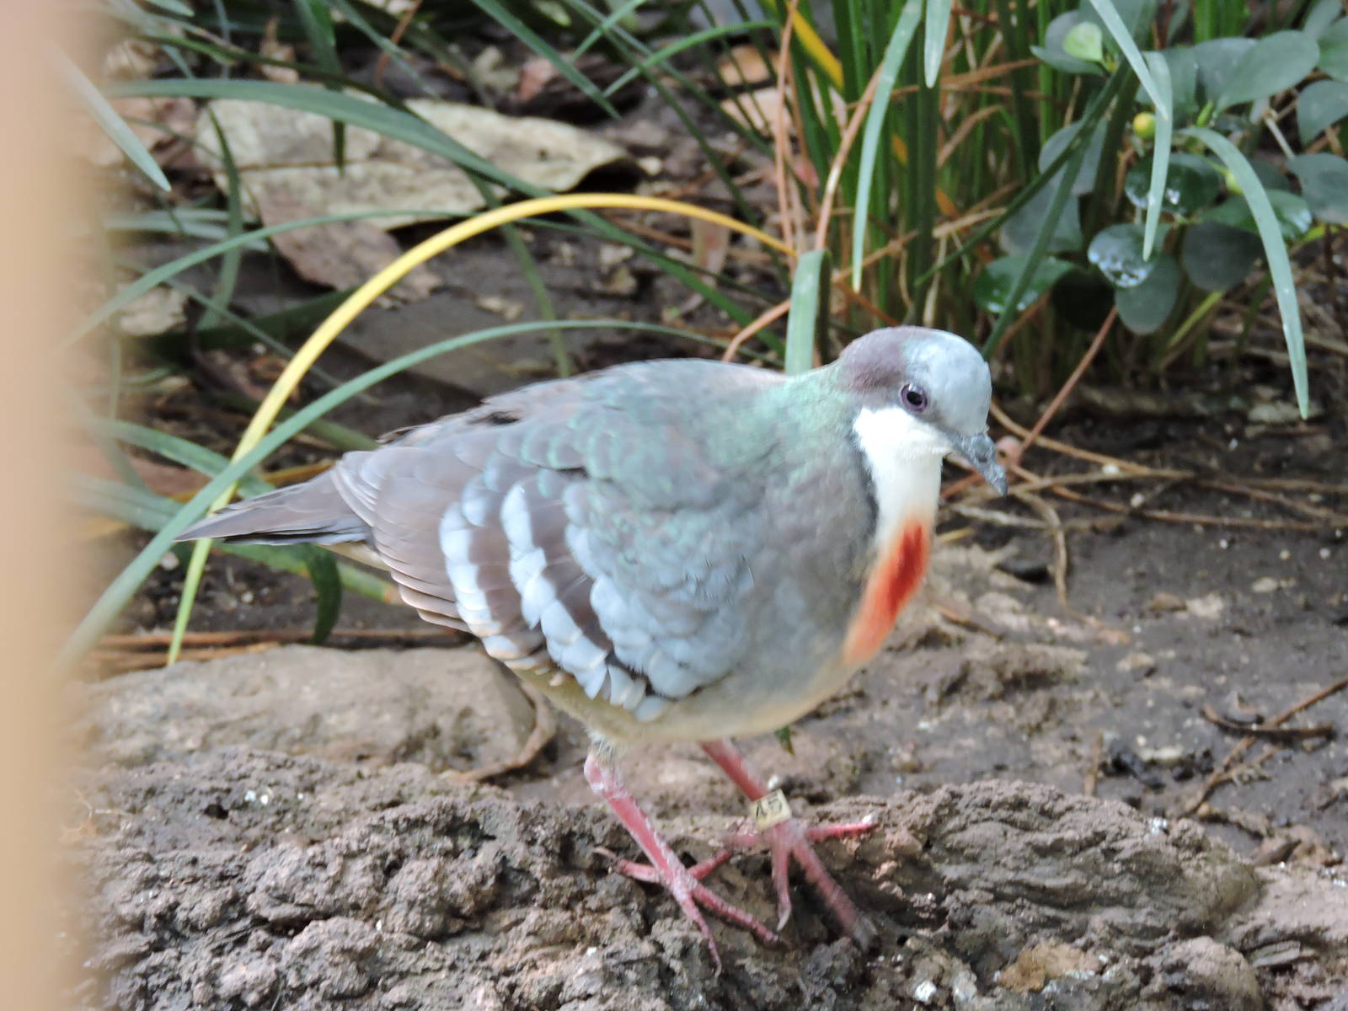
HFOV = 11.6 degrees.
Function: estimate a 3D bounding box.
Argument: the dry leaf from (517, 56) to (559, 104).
[{"bbox_3d":[-0.050,-0.155,2.420,0.016,0.013,0.014,0,22,0],"label":"dry leaf"}]

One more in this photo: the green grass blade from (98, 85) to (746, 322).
[{"bbox_3d":[-0.079,-0.100,2.180,0.214,0.064,0.060,0,22,0],"label":"green grass blade"}]

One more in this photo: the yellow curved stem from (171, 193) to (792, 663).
[{"bbox_3d":[-0.069,-0.034,2.137,0.245,0.105,0.052,-17,30,-32],"label":"yellow curved stem"}]

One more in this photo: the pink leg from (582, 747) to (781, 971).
[{"bbox_3d":[0.002,0.093,1.750,0.060,0.045,0.042,16,27,35],"label":"pink leg"}]

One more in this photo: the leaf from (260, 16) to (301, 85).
[{"bbox_3d":[-0.147,-0.169,2.460,0.015,0.022,0.013,0,22,0],"label":"leaf"}]

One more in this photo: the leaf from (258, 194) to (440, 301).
[{"bbox_3d":[-0.117,-0.092,2.360,0.070,0.018,0.042,11,27,23],"label":"leaf"}]

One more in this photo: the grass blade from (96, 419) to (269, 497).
[{"bbox_3d":[-0.161,-0.016,2.170,0.060,0.020,0.022,0,25,0],"label":"grass blade"}]

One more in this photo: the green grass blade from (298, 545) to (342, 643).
[{"bbox_3d":[-0.104,0.026,1.950,0.013,0.030,0.015,0,22,0],"label":"green grass blade"}]

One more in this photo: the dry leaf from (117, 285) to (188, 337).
[{"bbox_3d":[-0.184,-0.068,2.330,0.028,0.010,0.024,0,25,0],"label":"dry leaf"}]

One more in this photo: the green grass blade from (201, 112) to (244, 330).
[{"bbox_3d":[-0.150,-0.095,2.200,0.015,0.068,0.030,0,22,0],"label":"green grass blade"}]

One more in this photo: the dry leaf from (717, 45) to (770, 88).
[{"bbox_3d":[0.027,-0.169,2.540,0.022,0.010,0.020,0,25,0],"label":"dry leaf"}]

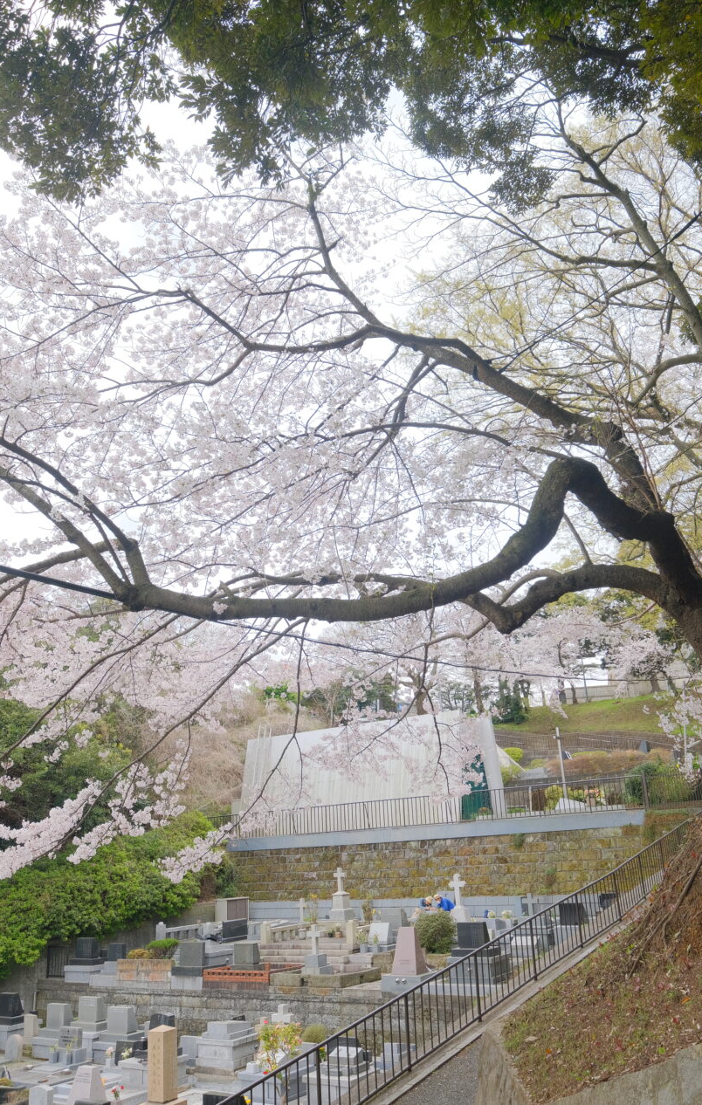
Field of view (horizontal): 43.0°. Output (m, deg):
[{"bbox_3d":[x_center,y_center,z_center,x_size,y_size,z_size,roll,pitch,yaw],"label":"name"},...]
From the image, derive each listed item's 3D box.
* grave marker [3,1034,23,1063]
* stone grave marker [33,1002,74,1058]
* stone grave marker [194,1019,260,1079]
[{"bbox_3d":[-7.016,10.319,18.577,0.428,0.477,0.124,-15,-21,31],"label":"grave marker"},{"bbox_3d":[-6.176,10.096,18.885,0.973,1.039,0.616,-15,-21,31],"label":"stone grave marker"},{"bbox_3d":[-2.270,9.147,16.554,0.931,0.851,0.768,-15,-21,31],"label":"stone grave marker"}]

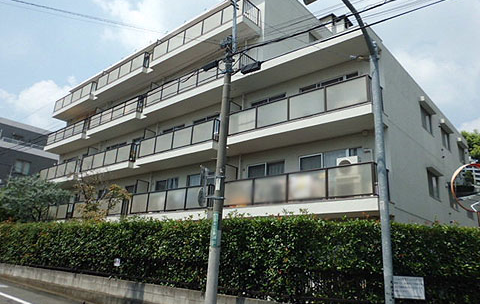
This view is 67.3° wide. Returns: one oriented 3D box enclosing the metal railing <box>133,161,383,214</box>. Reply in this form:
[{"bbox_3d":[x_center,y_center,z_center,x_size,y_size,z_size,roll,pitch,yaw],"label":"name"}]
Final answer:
[{"bbox_3d":[-0.566,1.799,14.302,12.241,0.933,1.003,-11,-22,40],"label":"metal railing"}]

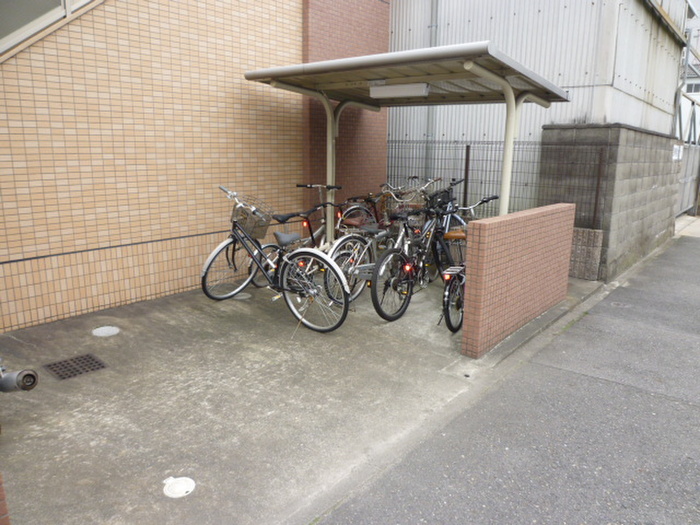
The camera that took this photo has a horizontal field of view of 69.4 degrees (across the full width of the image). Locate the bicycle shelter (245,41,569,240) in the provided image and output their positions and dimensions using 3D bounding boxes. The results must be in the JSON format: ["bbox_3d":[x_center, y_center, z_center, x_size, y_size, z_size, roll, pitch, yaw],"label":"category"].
[{"bbox_3d":[0.595,-0.713,5.050,2.450,2.220,2.080,11,17,40],"label":"bicycle shelter"}]

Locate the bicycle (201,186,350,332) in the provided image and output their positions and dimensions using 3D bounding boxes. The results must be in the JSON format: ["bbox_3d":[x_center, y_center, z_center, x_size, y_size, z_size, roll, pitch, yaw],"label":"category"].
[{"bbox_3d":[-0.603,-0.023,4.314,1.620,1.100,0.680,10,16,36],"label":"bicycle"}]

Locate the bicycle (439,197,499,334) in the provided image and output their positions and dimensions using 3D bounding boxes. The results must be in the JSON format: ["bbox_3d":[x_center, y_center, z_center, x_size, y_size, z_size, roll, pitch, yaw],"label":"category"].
[{"bbox_3d":[1.144,-0.017,4.674,0.560,1.060,1.500,8,15,30],"label":"bicycle"}]

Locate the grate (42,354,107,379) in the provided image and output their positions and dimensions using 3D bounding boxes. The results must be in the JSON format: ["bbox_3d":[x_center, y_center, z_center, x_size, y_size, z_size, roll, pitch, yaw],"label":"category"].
[{"bbox_3d":[-1.879,0.727,3.476,0.310,0.025,0.305,11,17,40],"label":"grate"}]

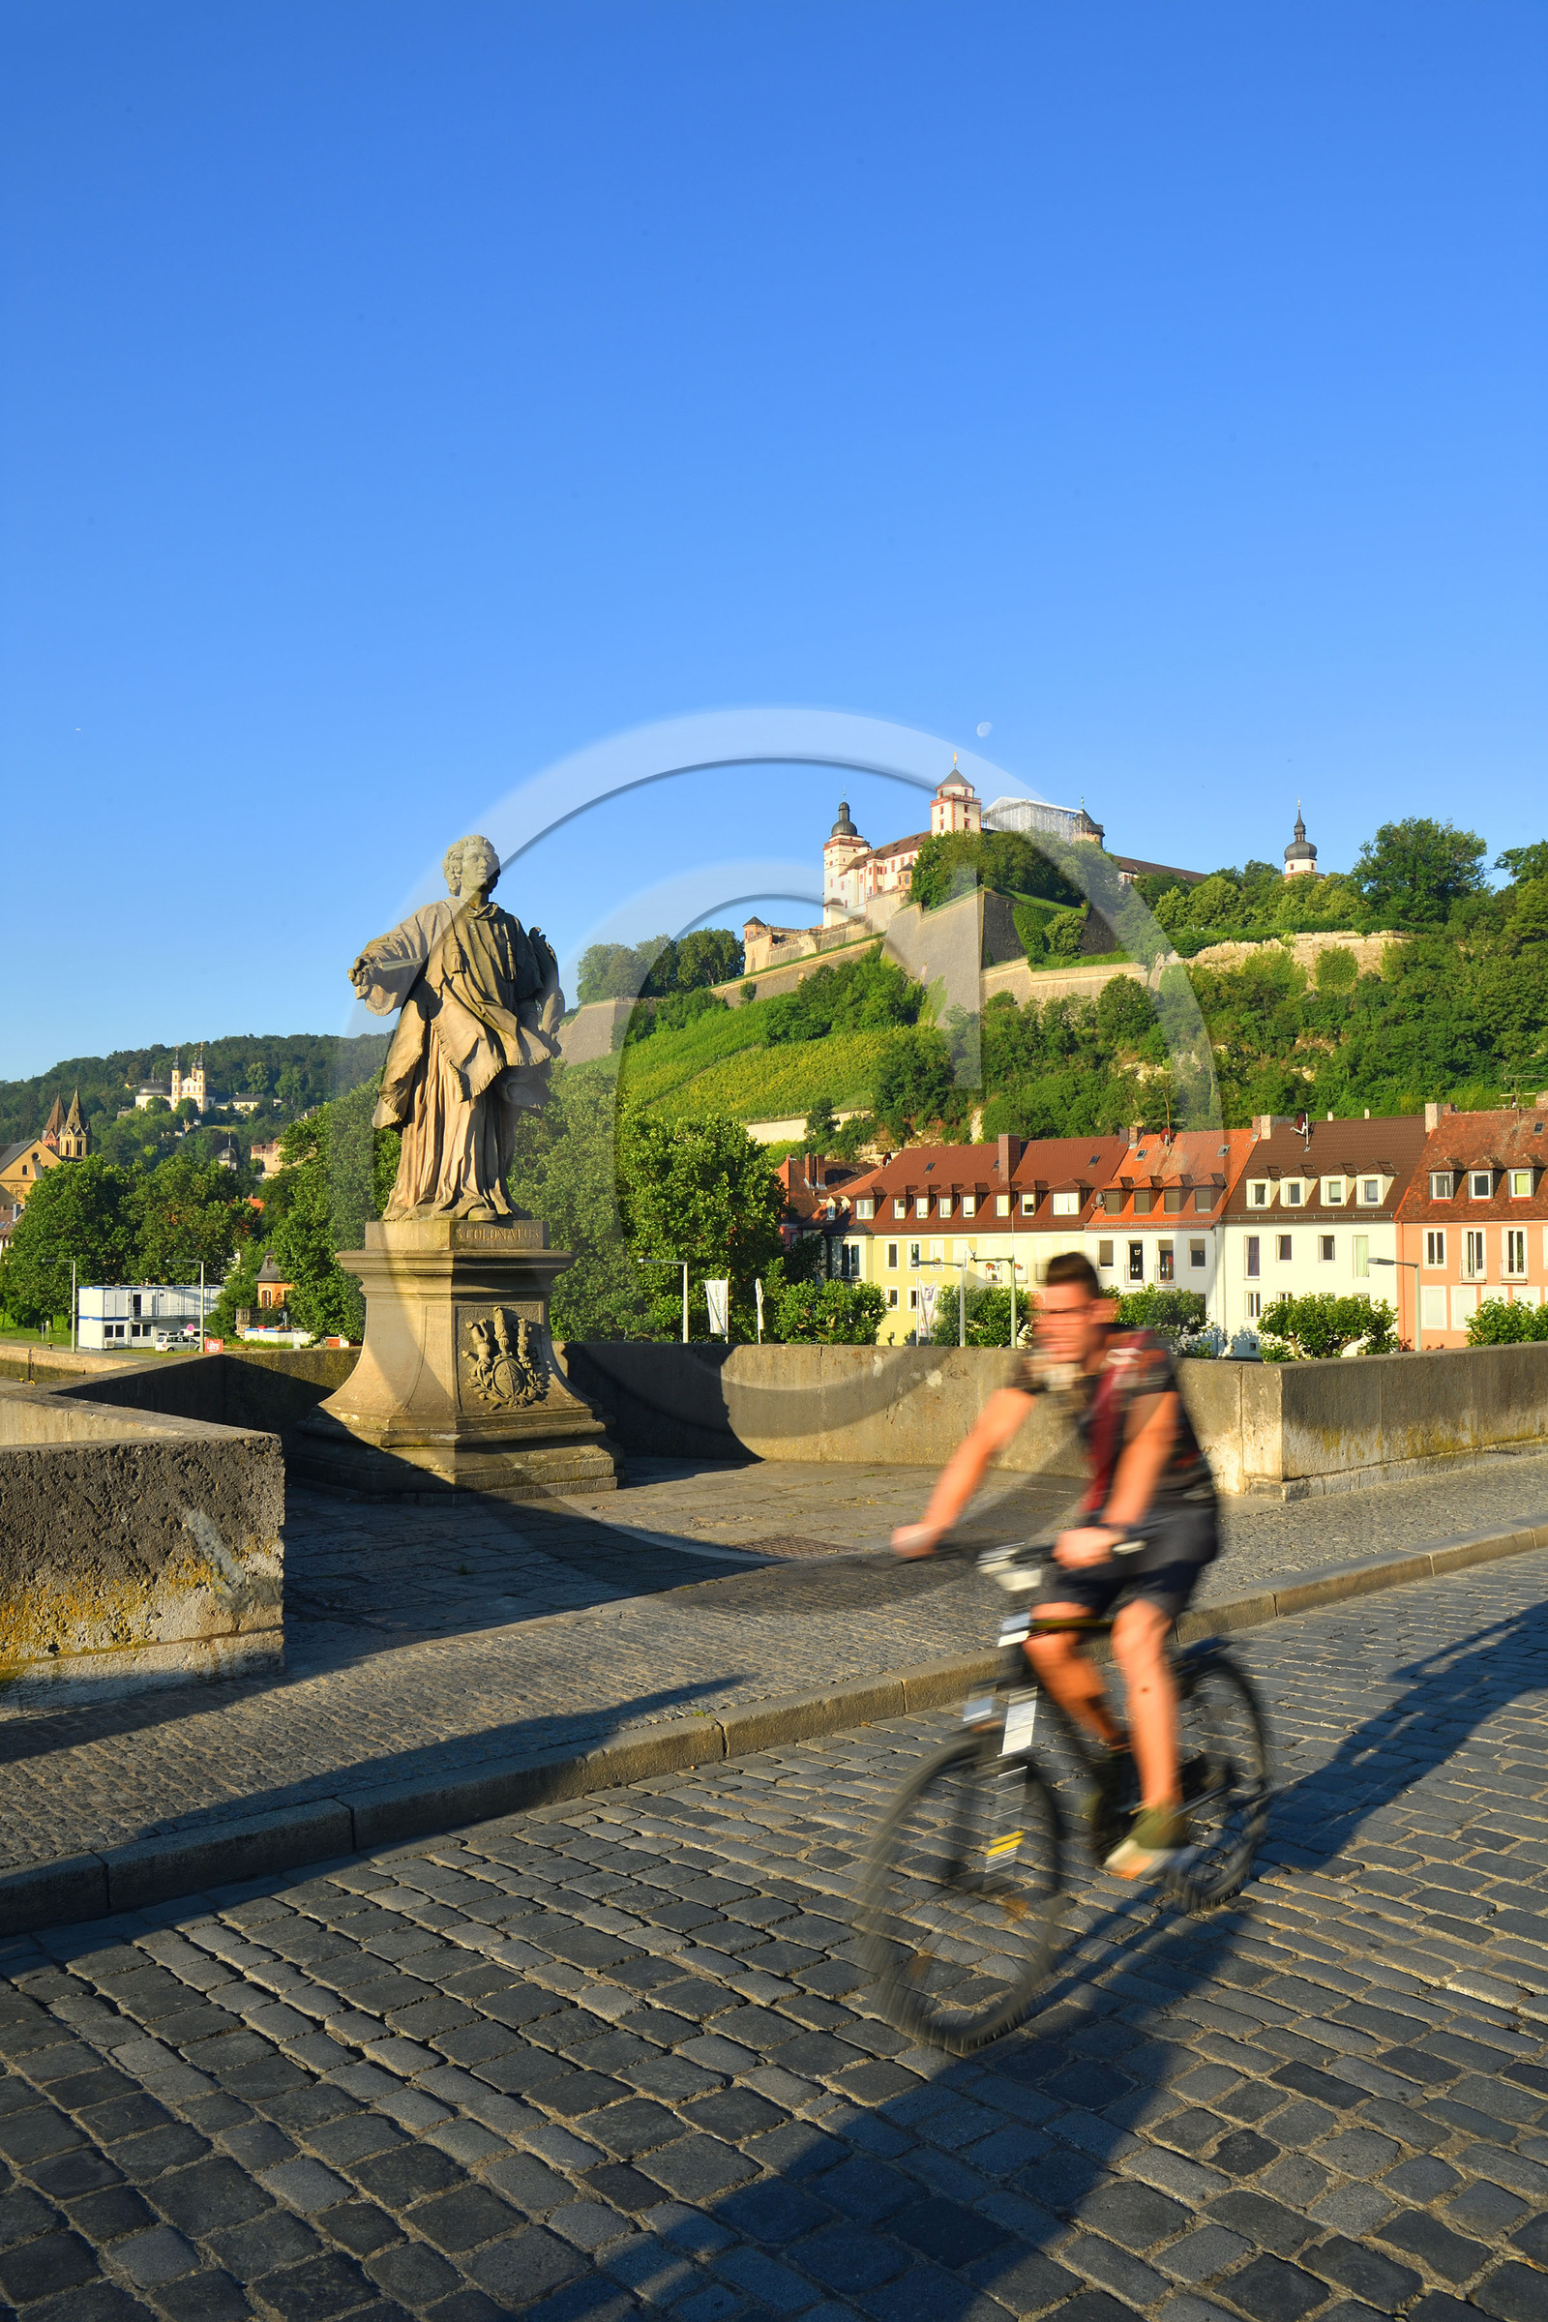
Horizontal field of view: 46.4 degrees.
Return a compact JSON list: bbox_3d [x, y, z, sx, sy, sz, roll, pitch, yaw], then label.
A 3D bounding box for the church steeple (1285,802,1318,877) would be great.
[{"bbox_3d":[146.500,-89.500,502.000,9.400,21.300,9.400,2,-3,-33],"label":"church steeple"}]

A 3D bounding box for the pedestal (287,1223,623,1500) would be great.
[{"bbox_3d":[-2.150,1.270,12.105,1.900,1.760,1.900,2,-3,-42],"label":"pedestal"}]

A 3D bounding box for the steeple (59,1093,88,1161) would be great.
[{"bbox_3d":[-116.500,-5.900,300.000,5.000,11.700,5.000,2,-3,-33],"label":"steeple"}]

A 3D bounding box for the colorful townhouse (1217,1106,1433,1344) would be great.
[{"bbox_3d":[29.600,3.856,92.620,8.800,11.900,9.700,2,-4,-43],"label":"colorful townhouse"}]

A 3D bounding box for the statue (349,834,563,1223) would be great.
[{"bbox_3d":[-2.140,-0.867,12.202,1.350,2.580,1.000,2,-3,-32],"label":"statue"}]

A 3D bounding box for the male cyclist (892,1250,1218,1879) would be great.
[{"bbox_3d":[0.745,0.950,4.271,0.660,1.460,0.880,-2,-4,43],"label":"male cyclist"}]

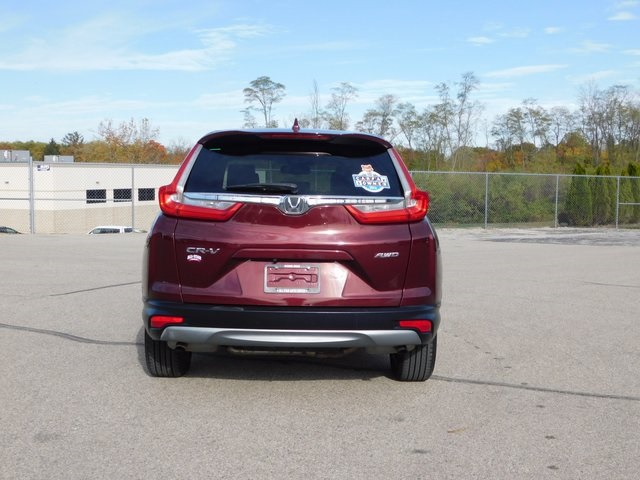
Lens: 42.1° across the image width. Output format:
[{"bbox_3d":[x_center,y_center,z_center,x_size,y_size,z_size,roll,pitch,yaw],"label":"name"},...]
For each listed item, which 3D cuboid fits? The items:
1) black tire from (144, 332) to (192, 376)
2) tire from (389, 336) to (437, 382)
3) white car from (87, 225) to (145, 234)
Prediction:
[{"bbox_3d":[-0.987,0.538,5.530,0.240,0.738,0.738,1,3,-2],"label":"black tire"},{"bbox_3d":[0.620,0.577,5.580,0.240,0.738,0.738,1,3,-2],"label":"tire"},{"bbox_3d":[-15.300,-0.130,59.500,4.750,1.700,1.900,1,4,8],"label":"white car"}]

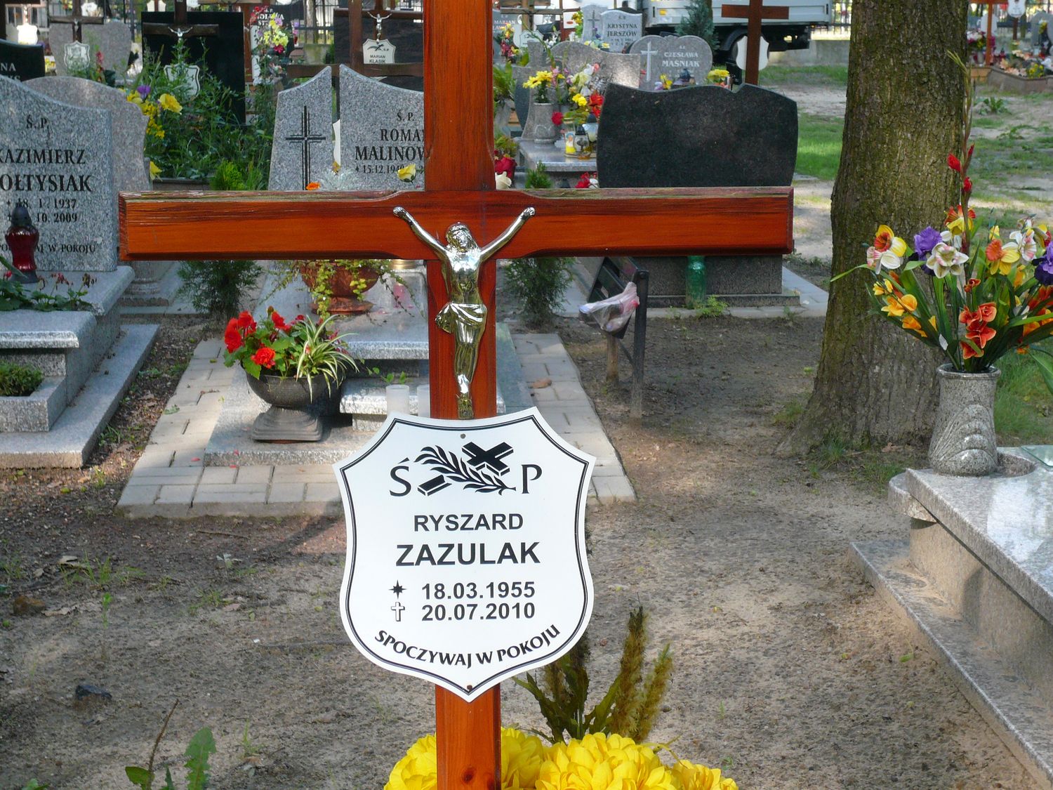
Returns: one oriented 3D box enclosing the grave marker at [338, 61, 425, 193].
[{"bbox_3d":[-0.436,-0.880,7.179,0.550,0.720,0.100,-1,12,-4],"label":"grave marker"}]

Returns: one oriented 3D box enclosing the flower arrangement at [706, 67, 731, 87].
[{"bbox_3d":[1.664,-2.747,16.598,0.220,0.190,0.190,-1,12,-4],"label":"flower arrangement"}]

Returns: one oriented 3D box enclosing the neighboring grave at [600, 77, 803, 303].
[{"bbox_3d":[0.735,-0.858,8.208,0.840,0.920,0.220,-1,12,-5],"label":"neighboring grave"}]

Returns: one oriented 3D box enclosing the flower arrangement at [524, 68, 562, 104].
[{"bbox_3d":[0.095,-1.931,11.965,0.230,0.220,0.200,-1,12,-4],"label":"flower arrangement"}]

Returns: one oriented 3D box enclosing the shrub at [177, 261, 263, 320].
[{"bbox_3d":[-1.263,-0.636,7.899,0.350,0.640,0.340,-1,12,-4],"label":"shrub"}]

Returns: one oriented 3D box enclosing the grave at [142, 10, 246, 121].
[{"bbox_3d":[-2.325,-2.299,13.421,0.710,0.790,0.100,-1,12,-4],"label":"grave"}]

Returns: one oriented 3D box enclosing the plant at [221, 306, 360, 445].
[{"bbox_3d":[-0.707,-0.062,5.752,0.390,0.380,0.360,-1,12,-4],"label":"plant"}]

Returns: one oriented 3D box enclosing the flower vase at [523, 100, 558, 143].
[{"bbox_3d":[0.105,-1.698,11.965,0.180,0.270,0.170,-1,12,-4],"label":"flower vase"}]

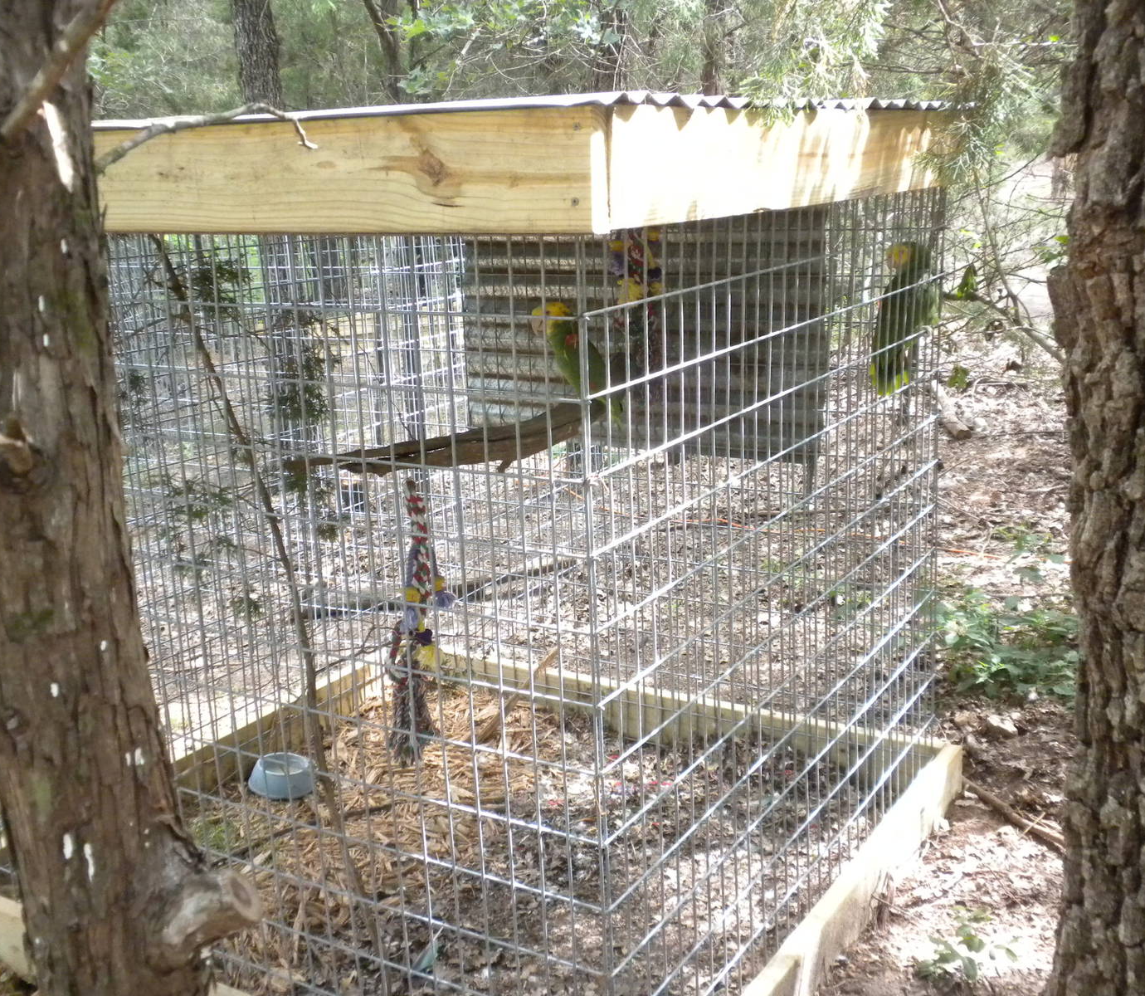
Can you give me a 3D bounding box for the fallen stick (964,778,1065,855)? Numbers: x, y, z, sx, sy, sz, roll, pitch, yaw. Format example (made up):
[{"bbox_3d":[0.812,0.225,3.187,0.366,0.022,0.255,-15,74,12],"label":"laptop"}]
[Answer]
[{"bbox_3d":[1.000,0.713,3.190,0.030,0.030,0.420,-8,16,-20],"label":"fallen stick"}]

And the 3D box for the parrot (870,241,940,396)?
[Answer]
[{"bbox_3d":[0.700,-0.376,2.980,0.150,0.320,0.120,-8,15,-19],"label":"parrot"}]

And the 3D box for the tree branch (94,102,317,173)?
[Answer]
[{"bbox_3d":[-0.413,-0.406,1.600,0.250,0.080,0.070,-3,15,0],"label":"tree branch"}]

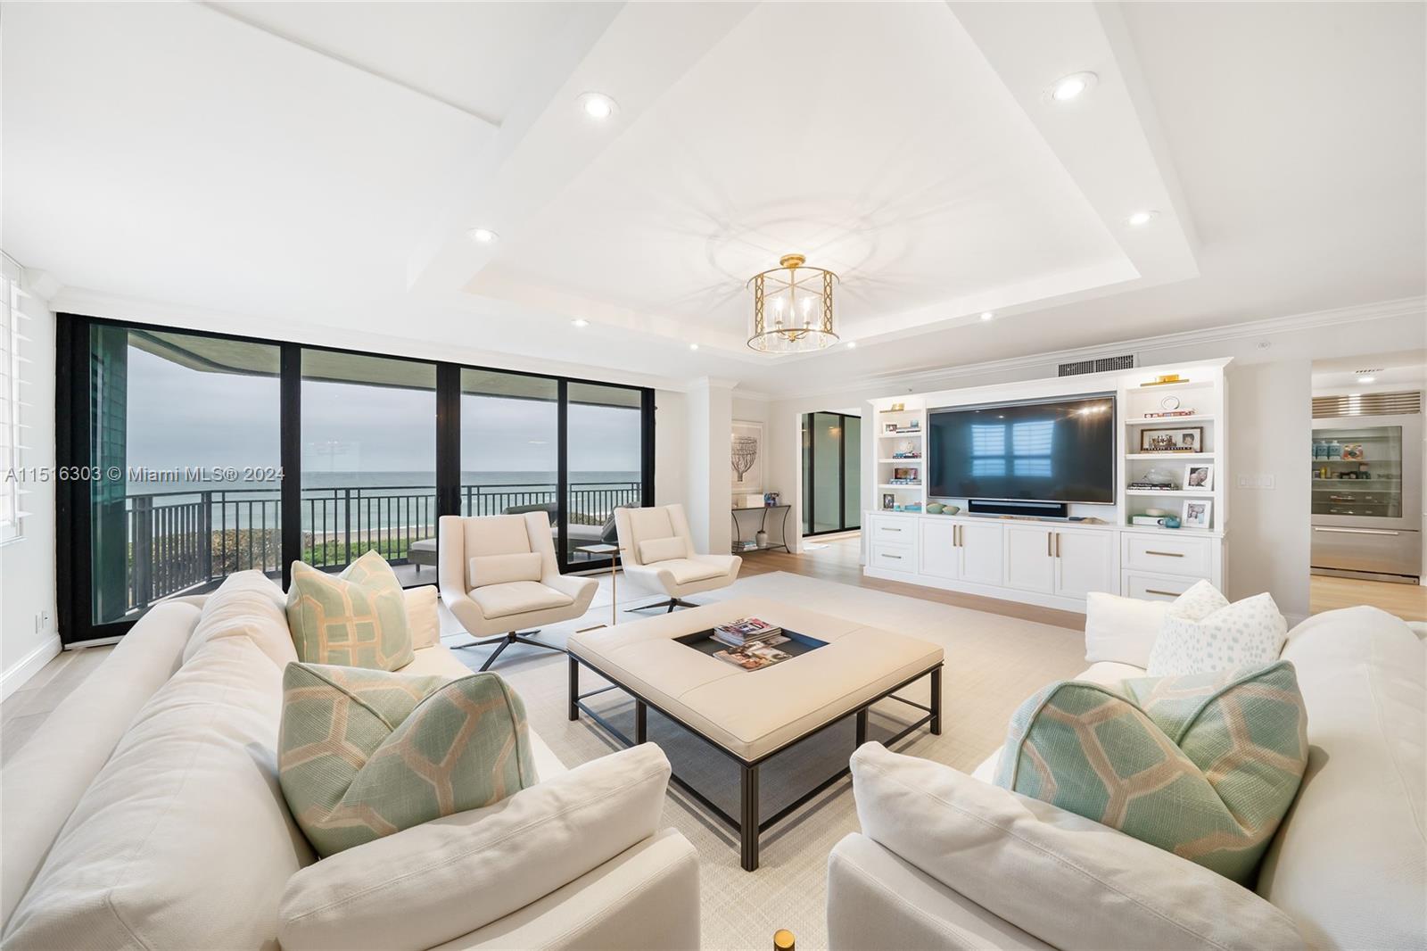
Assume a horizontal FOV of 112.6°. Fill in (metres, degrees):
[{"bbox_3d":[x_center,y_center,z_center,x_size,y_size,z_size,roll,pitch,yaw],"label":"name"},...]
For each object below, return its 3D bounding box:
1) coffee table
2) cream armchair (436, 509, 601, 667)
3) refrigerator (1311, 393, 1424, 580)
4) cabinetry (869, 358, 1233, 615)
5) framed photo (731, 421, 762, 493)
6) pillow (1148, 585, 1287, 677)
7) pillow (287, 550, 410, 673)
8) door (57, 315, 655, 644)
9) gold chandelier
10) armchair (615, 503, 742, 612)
[{"bbox_3d":[0.190,1.050,2.407,1.300,0.410,1.300,0,1,-41],"label":"coffee table"},{"bbox_3d":[-1.430,0.779,3.416,0.930,0.935,0.830,0,1,-40],"label":"cream armchair"},{"bbox_3d":[7.887,0.159,5.909,0.640,2.130,0.920,0,1,-42],"label":"refrigerator"},{"bbox_3d":[3.075,0.166,4.908,0.560,2.140,3.030,0,1,-42],"label":"cabinetry"},{"bbox_3d":[0.459,-0.273,7.324,0.982,1.155,0.040,0,1,-40],"label":"framed photo"},{"bbox_3d":[2.033,0.648,1.925,0.180,0.440,0.450,17,-8,-29],"label":"pillow"},{"bbox_3d":[-1.592,0.604,2.084,0.180,0.470,0.470,-18,-10,35],"label":"pillow"},{"bbox_3d":[-2.799,0.029,5.084,5.030,2.410,0.150,0,1,-40],"label":"door"},{"bbox_3d":[0.554,-1.237,3.311,0.630,0.607,0.630,0,0,0],"label":"gold chandelier"},{"bbox_3d":[-0.360,0.774,4.386,0.930,0.930,0.820,0,1,-43],"label":"armchair"}]

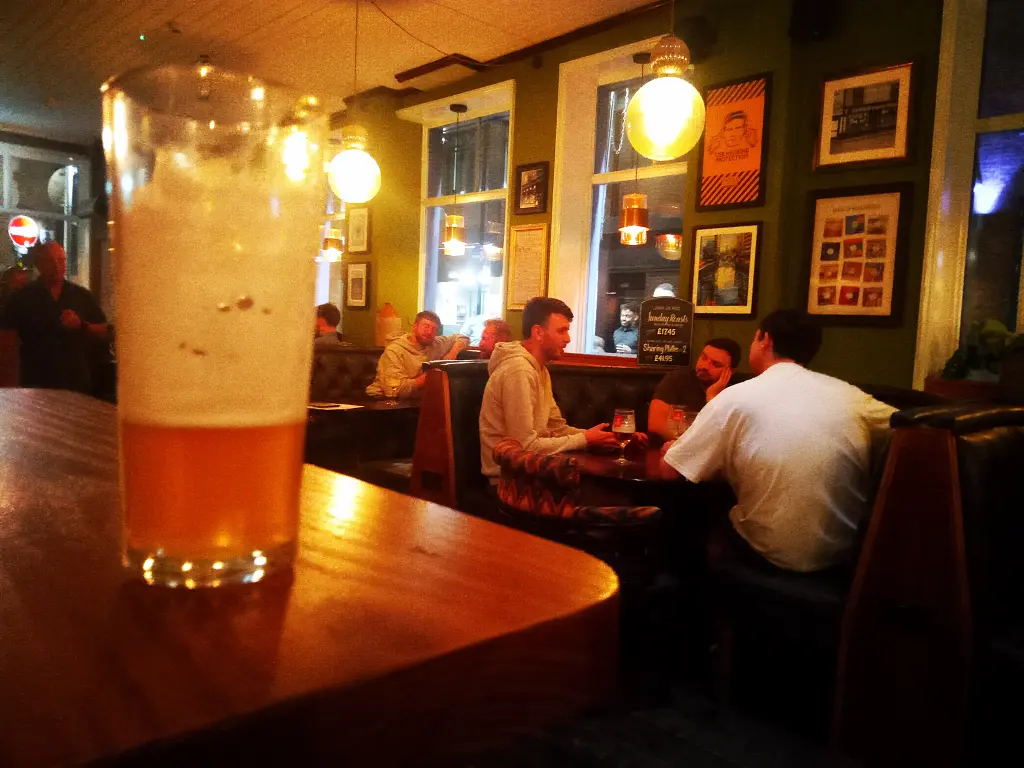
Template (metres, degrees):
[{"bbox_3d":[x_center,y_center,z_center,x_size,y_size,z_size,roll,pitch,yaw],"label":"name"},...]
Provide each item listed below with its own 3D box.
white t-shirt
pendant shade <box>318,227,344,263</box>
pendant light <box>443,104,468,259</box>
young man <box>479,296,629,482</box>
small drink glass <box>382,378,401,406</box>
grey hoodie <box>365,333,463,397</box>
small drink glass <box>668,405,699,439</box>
[{"bbox_3d":[0.882,0.262,2.720,0.640,0.670,0.440,1,5,-15],"label":"white t-shirt"},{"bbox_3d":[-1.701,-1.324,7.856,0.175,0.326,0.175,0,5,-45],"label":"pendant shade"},{"bbox_3d":[-0.430,-1.611,6.577,0.170,1.221,0.170,3,3,0],"label":"pendant light"},{"bbox_3d":[0.187,0.335,3.301,0.740,1.340,0.500,6,6,35],"label":"young man"},{"bbox_3d":[-0.669,0.026,4.600,0.085,0.170,0.085,2,5,0],"label":"small drink glass"},{"bbox_3d":[-0.600,-0.046,5.200,0.620,0.600,0.450,2,5,-8],"label":"grey hoodie"},{"bbox_3d":[0.641,0.191,3.150,0.088,0.190,0.088,-2,7,-43],"label":"small drink glass"}]

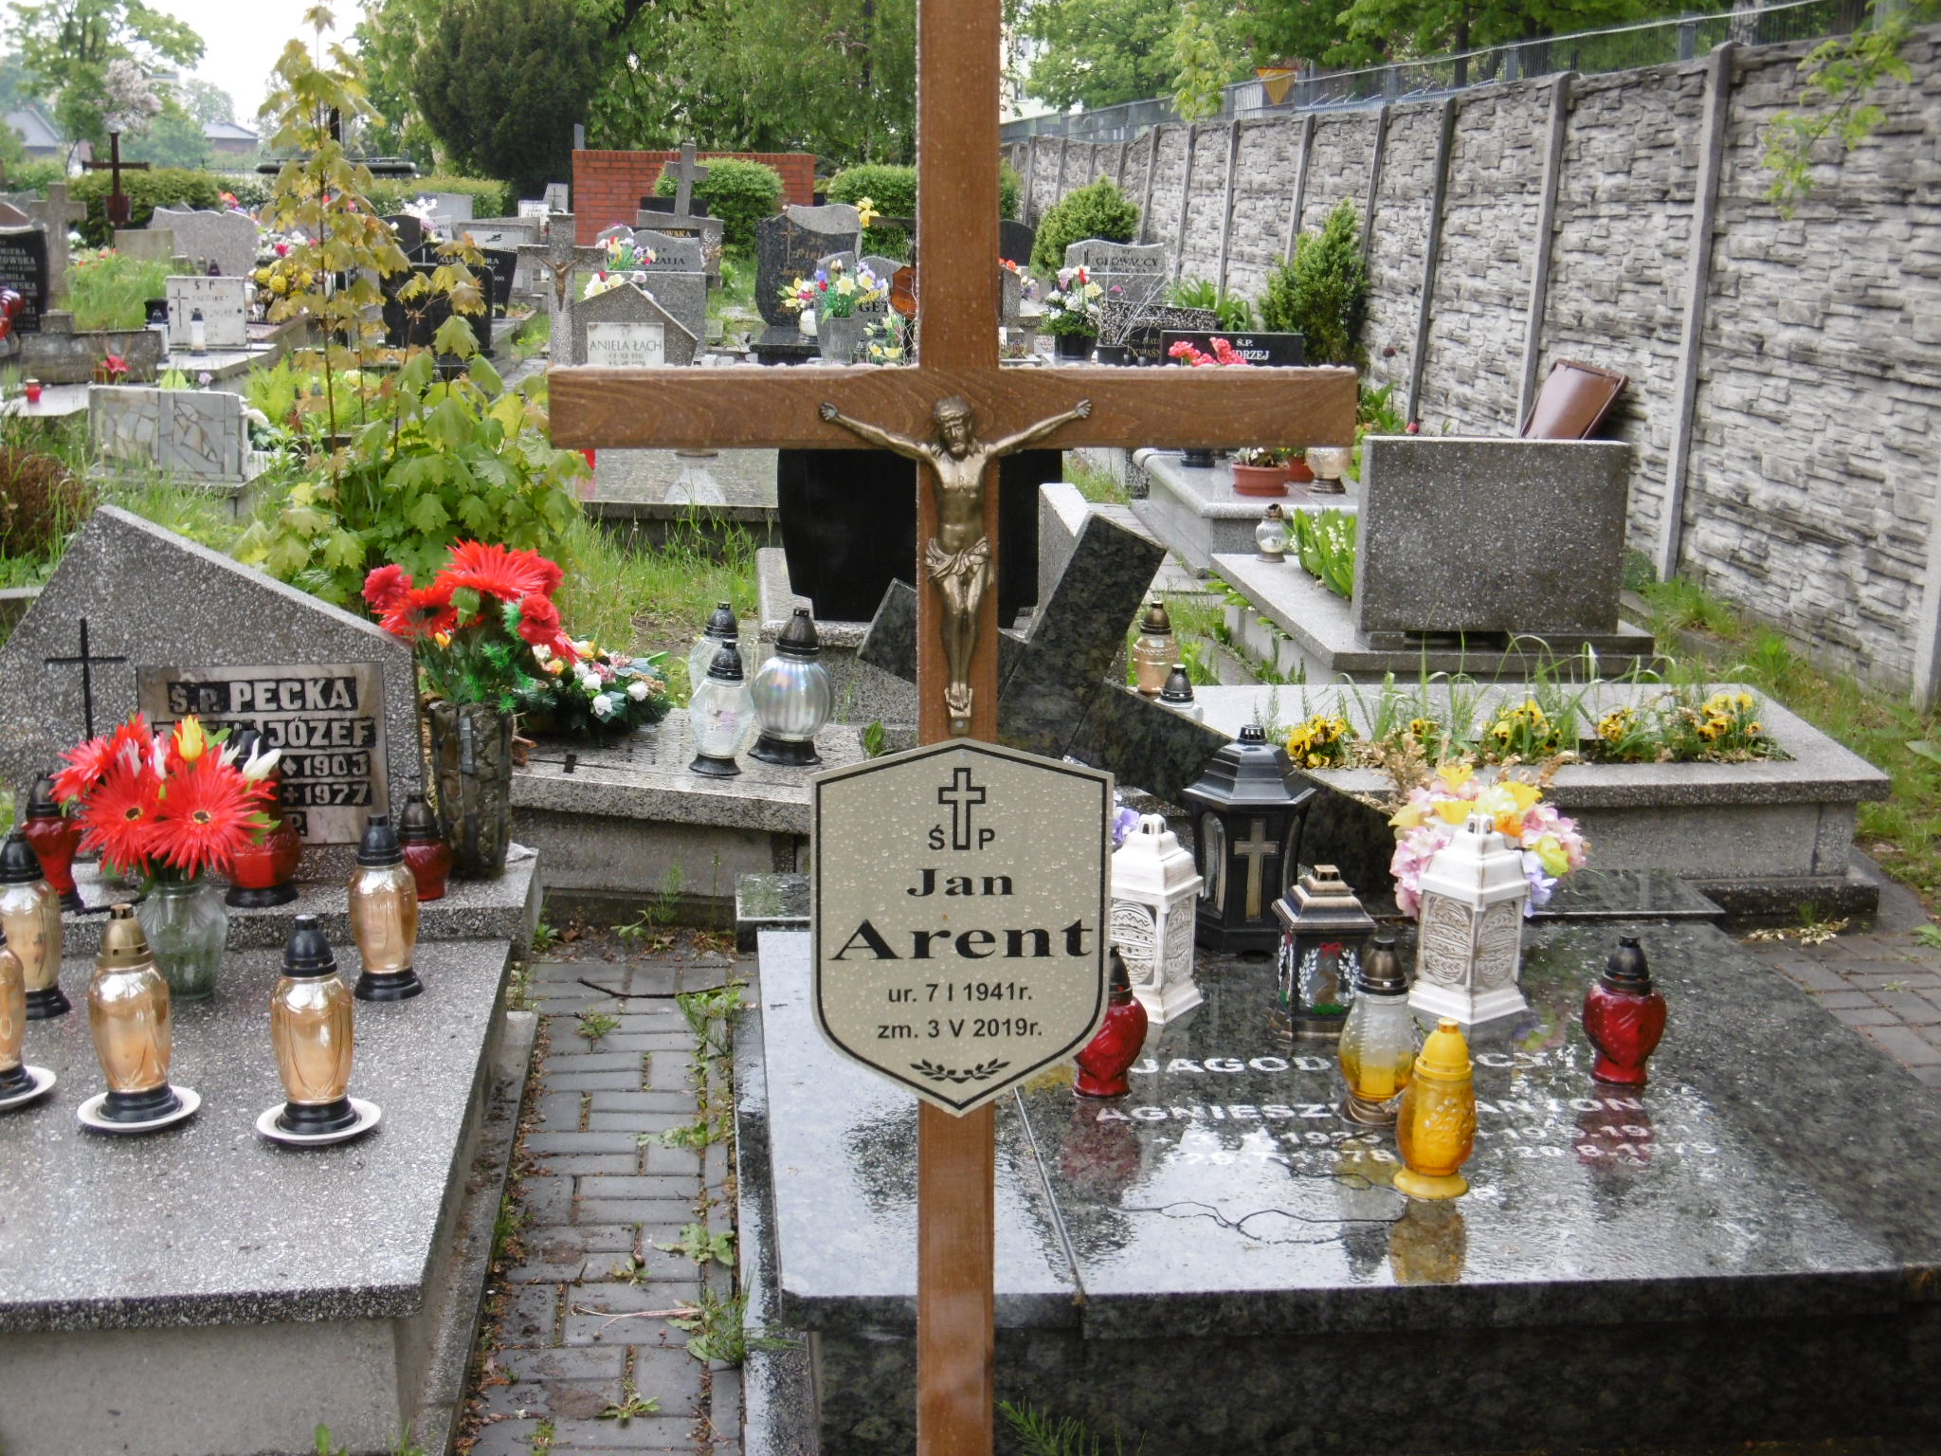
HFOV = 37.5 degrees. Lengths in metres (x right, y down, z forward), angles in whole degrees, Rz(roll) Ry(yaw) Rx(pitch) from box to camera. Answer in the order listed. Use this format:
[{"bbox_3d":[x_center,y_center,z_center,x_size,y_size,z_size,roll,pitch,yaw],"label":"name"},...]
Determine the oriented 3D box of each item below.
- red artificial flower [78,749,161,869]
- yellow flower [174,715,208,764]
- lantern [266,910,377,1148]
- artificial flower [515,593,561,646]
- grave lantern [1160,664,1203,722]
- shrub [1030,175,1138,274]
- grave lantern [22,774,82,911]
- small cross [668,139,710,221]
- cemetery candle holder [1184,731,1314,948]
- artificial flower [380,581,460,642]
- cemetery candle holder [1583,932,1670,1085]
[{"bbox_3d":[-1.292,0.130,4.400,0.167,0.176,0.078,-1,11,-6],"label":"red artificial flower"},{"bbox_3d":[-1.346,0.020,4.932,0.058,0.082,0.052,-3,12,-15],"label":"yellow flower"},{"bbox_3d":[-0.948,0.424,4.110,0.163,0.317,0.163,-2,12,-5],"label":"lantern"},{"bbox_3d":[-0.796,-0.198,5.270,0.084,0.097,0.080,-2,12,-10],"label":"artificial flower"},{"bbox_3d":[0.480,-0.045,6.478,0.110,0.199,0.110,1,12,-5],"label":"grave lantern"},{"bbox_3d":[0.884,-3.834,22.604,0.859,1.050,0.859,1,11,2],"label":"shrub"},{"bbox_3d":[-1.700,0.208,5.297,0.113,0.246,0.102,-8,12,-17],"label":"grave lantern"},{"bbox_3d":[-2.482,-4.792,25.000,0.375,0.666,0.100,5,11,-6],"label":"small cross"},{"bbox_3d":[0.481,0.177,4.874,0.229,0.365,0.202,1,12,-6],"label":"cemetery candle holder"},{"bbox_3d":[-1.060,-0.220,5.500,0.166,0.117,0.100,-2,12,-11],"label":"artificial flower"},{"bbox_3d":[0.961,0.411,4.185,0.123,0.221,0.117,0,12,-5],"label":"cemetery candle holder"}]

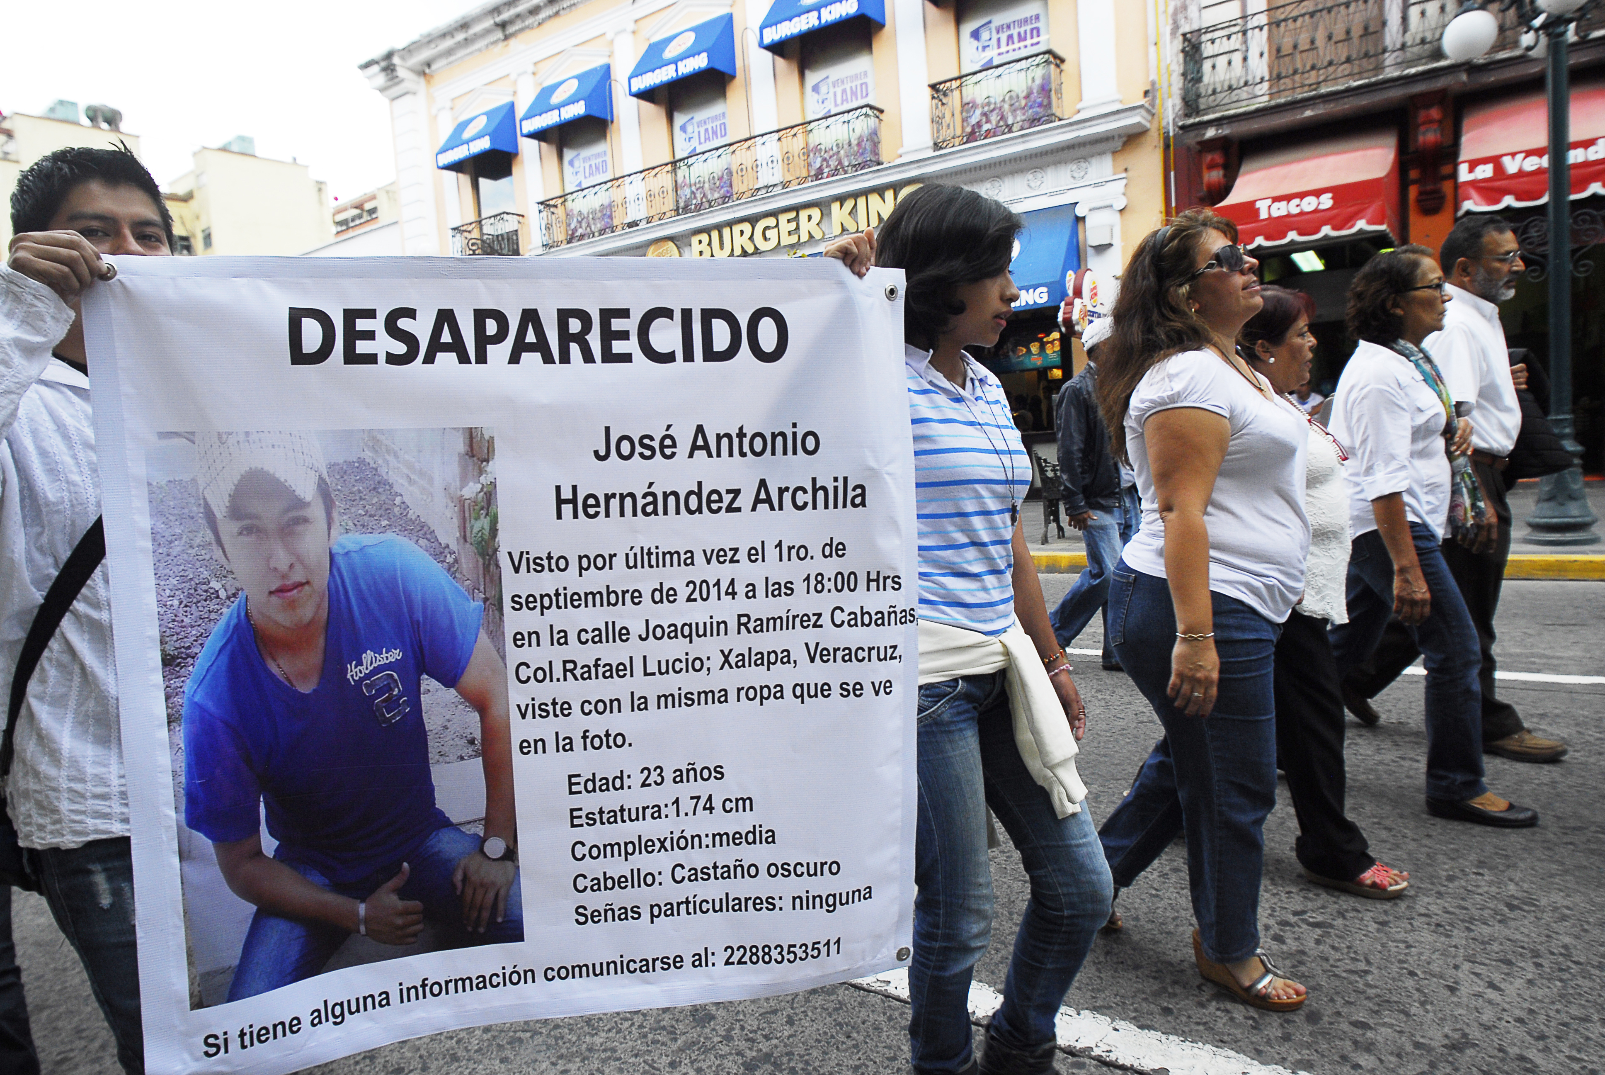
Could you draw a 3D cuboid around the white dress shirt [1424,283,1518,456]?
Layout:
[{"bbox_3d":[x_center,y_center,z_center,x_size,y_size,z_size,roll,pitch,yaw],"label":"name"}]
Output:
[{"bbox_3d":[2.185,-0.543,3.084,0.330,0.610,0.490,-1,7,32],"label":"white dress shirt"}]

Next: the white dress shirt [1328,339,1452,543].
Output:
[{"bbox_3d":[1.658,-0.270,2.640,0.330,0.600,0.460,-1,7,32],"label":"white dress shirt"}]

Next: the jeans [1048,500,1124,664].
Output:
[{"bbox_3d":[1.405,0.157,4.447,0.560,0.900,0.420,-1,7,32],"label":"jeans"}]

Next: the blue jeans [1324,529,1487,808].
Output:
[{"bbox_3d":[1.703,0.325,2.701,0.460,0.860,0.410,-1,7,32],"label":"blue jeans"}]

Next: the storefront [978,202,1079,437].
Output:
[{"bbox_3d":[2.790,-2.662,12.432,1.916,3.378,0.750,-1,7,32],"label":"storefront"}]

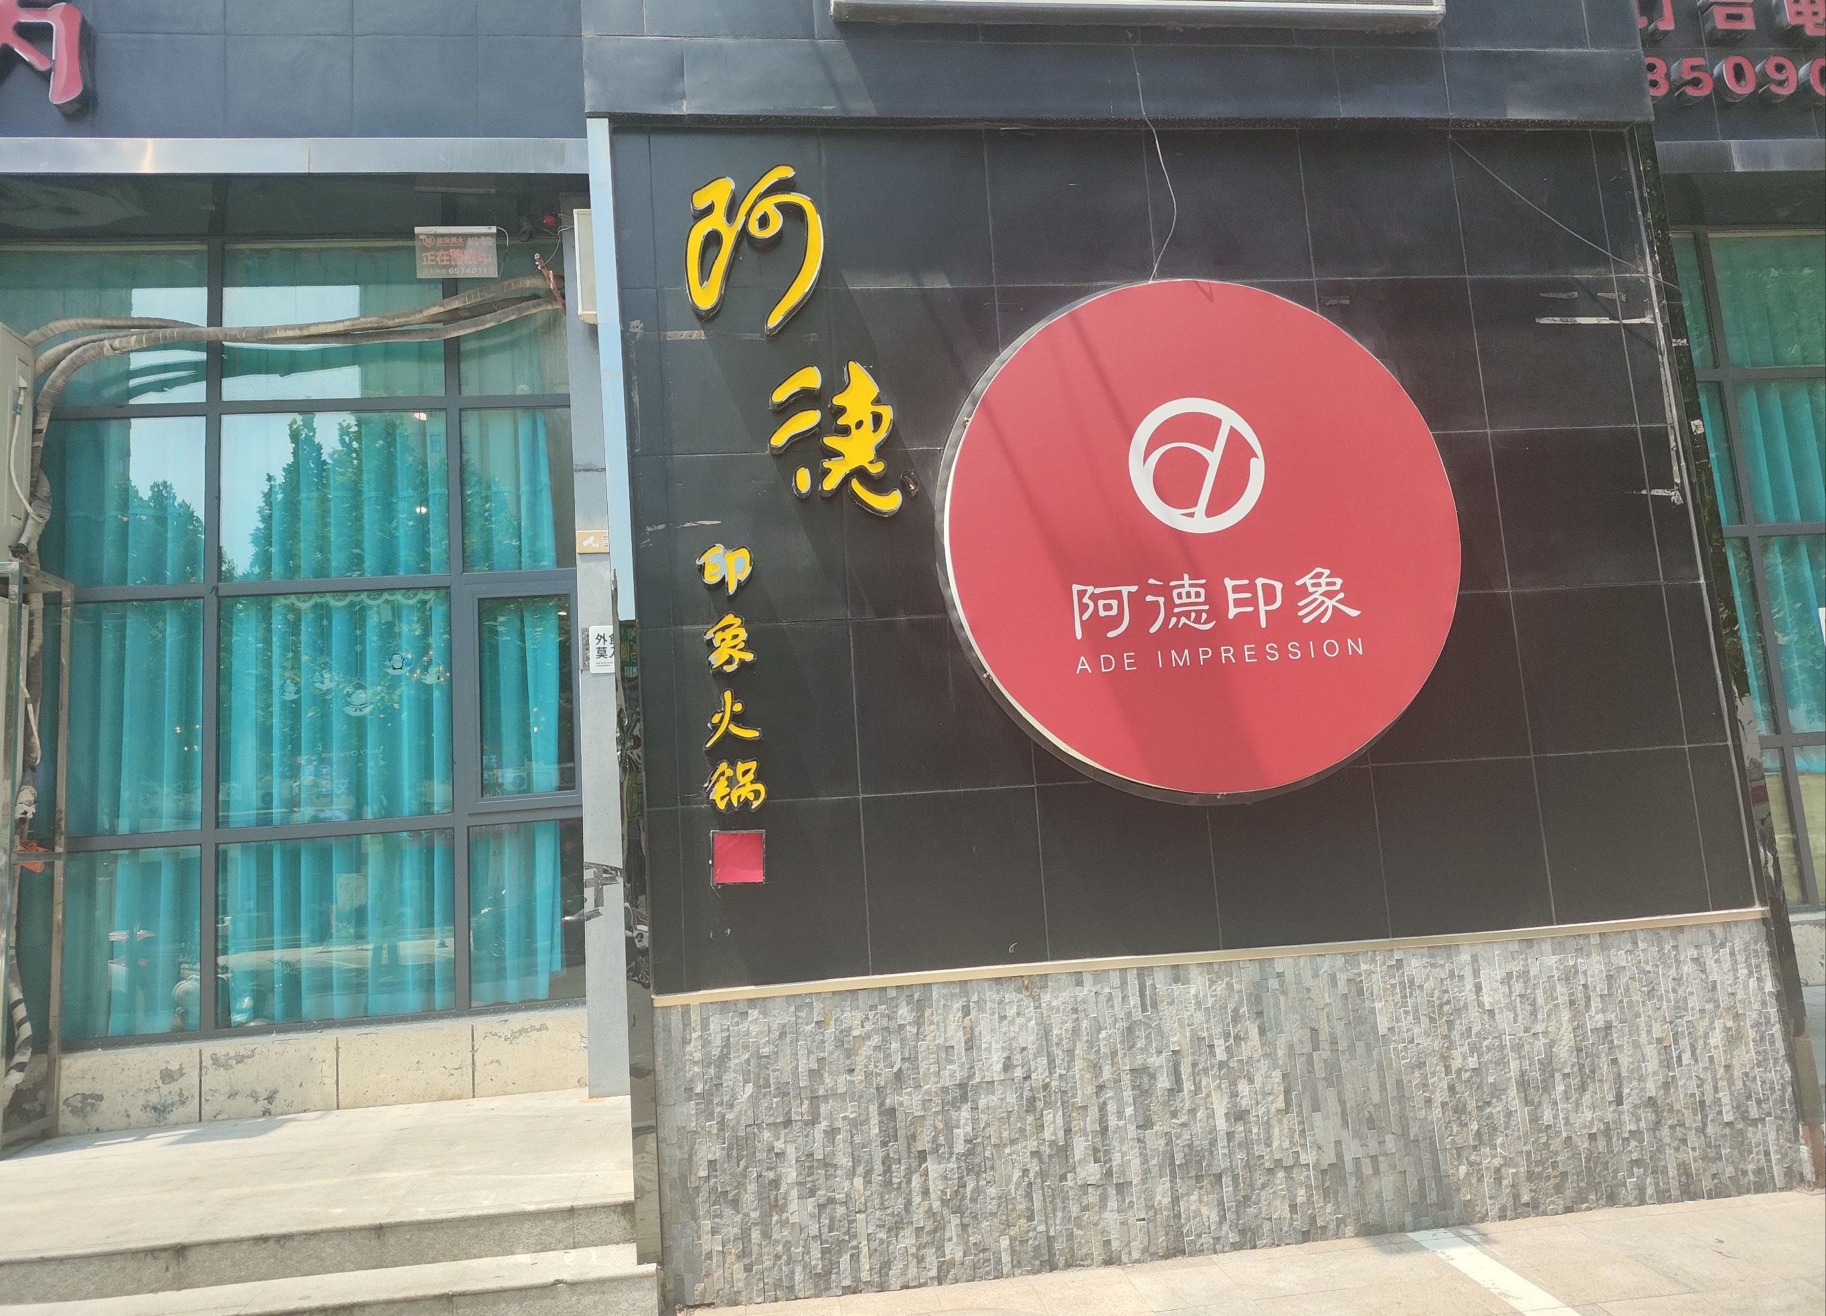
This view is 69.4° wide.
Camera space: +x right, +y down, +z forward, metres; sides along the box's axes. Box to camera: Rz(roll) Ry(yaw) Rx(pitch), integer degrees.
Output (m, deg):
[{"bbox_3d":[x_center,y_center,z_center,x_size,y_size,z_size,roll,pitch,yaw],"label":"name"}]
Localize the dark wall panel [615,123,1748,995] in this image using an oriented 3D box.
[{"bbox_3d":[0.980,-0.494,4.748,3.920,3.033,0.120,-3,-9,-7],"label":"dark wall panel"}]

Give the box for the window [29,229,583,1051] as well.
[{"bbox_3d":[-3.177,-0.267,7.032,2.715,4.295,0.120,-3,-9,-7],"label":"window"}]

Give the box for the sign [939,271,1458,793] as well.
[{"bbox_3d":[1.015,-0.431,4.642,1.825,1.825,0.156,-3,-9,-7],"label":"sign"}]

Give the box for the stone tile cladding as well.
[{"bbox_3d":[1.146,1.482,4.442,3.929,0.950,0.120,-3,-9,-7],"label":"stone tile cladding"}]

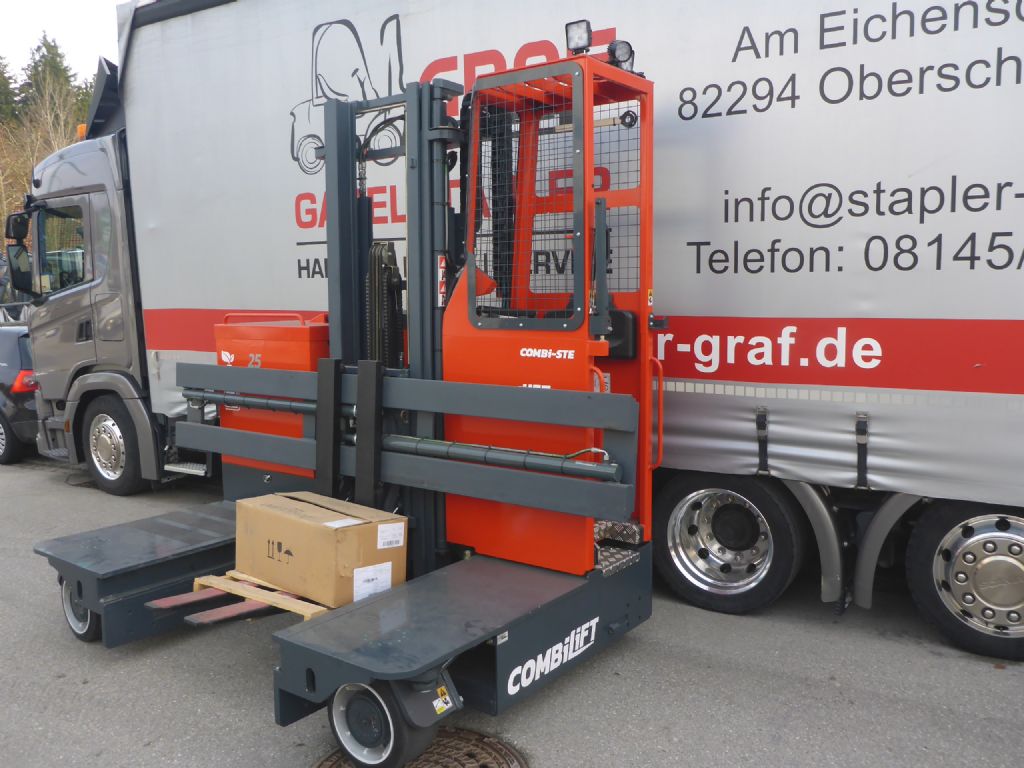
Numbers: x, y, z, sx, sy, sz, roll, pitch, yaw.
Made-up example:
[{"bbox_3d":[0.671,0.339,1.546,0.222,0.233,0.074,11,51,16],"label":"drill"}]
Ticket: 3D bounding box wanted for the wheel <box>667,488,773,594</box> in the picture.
[{"bbox_3d":[1.211,0.869,4.691,0.590,0.590,0.210,3,7,30],"label":"wheel"}]

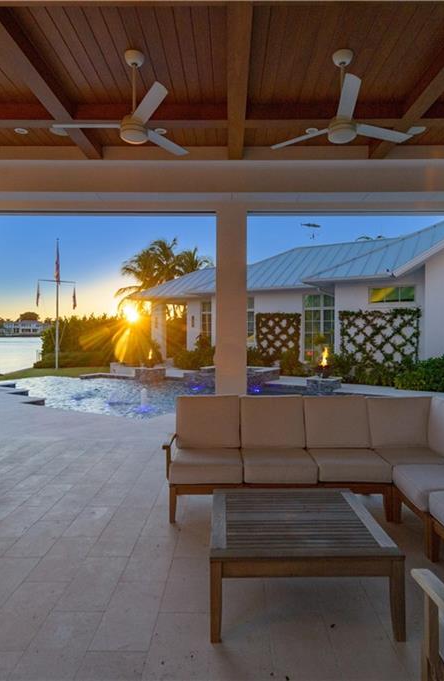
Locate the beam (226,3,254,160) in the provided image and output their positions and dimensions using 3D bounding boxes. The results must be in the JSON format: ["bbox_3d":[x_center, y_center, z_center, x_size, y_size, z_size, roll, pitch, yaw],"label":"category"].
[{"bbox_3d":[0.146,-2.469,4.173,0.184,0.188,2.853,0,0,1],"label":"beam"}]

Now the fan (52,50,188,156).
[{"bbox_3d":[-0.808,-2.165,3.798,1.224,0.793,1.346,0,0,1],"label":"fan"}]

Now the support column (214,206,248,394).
[{"bbox_3d":[0.133,-0.180,6.271,0.453,3.389,0.367,0,0,1],"label":"support column"}]

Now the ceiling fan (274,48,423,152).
[{"bbox_3d":[1.096,-2.165,3.731,1.285,0.793,1.285,0,0,1],"label":"ceiling fan"}]

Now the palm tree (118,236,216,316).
[{"bbox_3d":[-3.951,-3.181,32.037,7.600,9.000,6.600,0,0,1],"label":"palm tree"}]

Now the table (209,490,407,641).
[{"bbox_3d":[0.437,1.307,2.642,0.994,0.433,0.972,0,0,1],"label":"table"}]

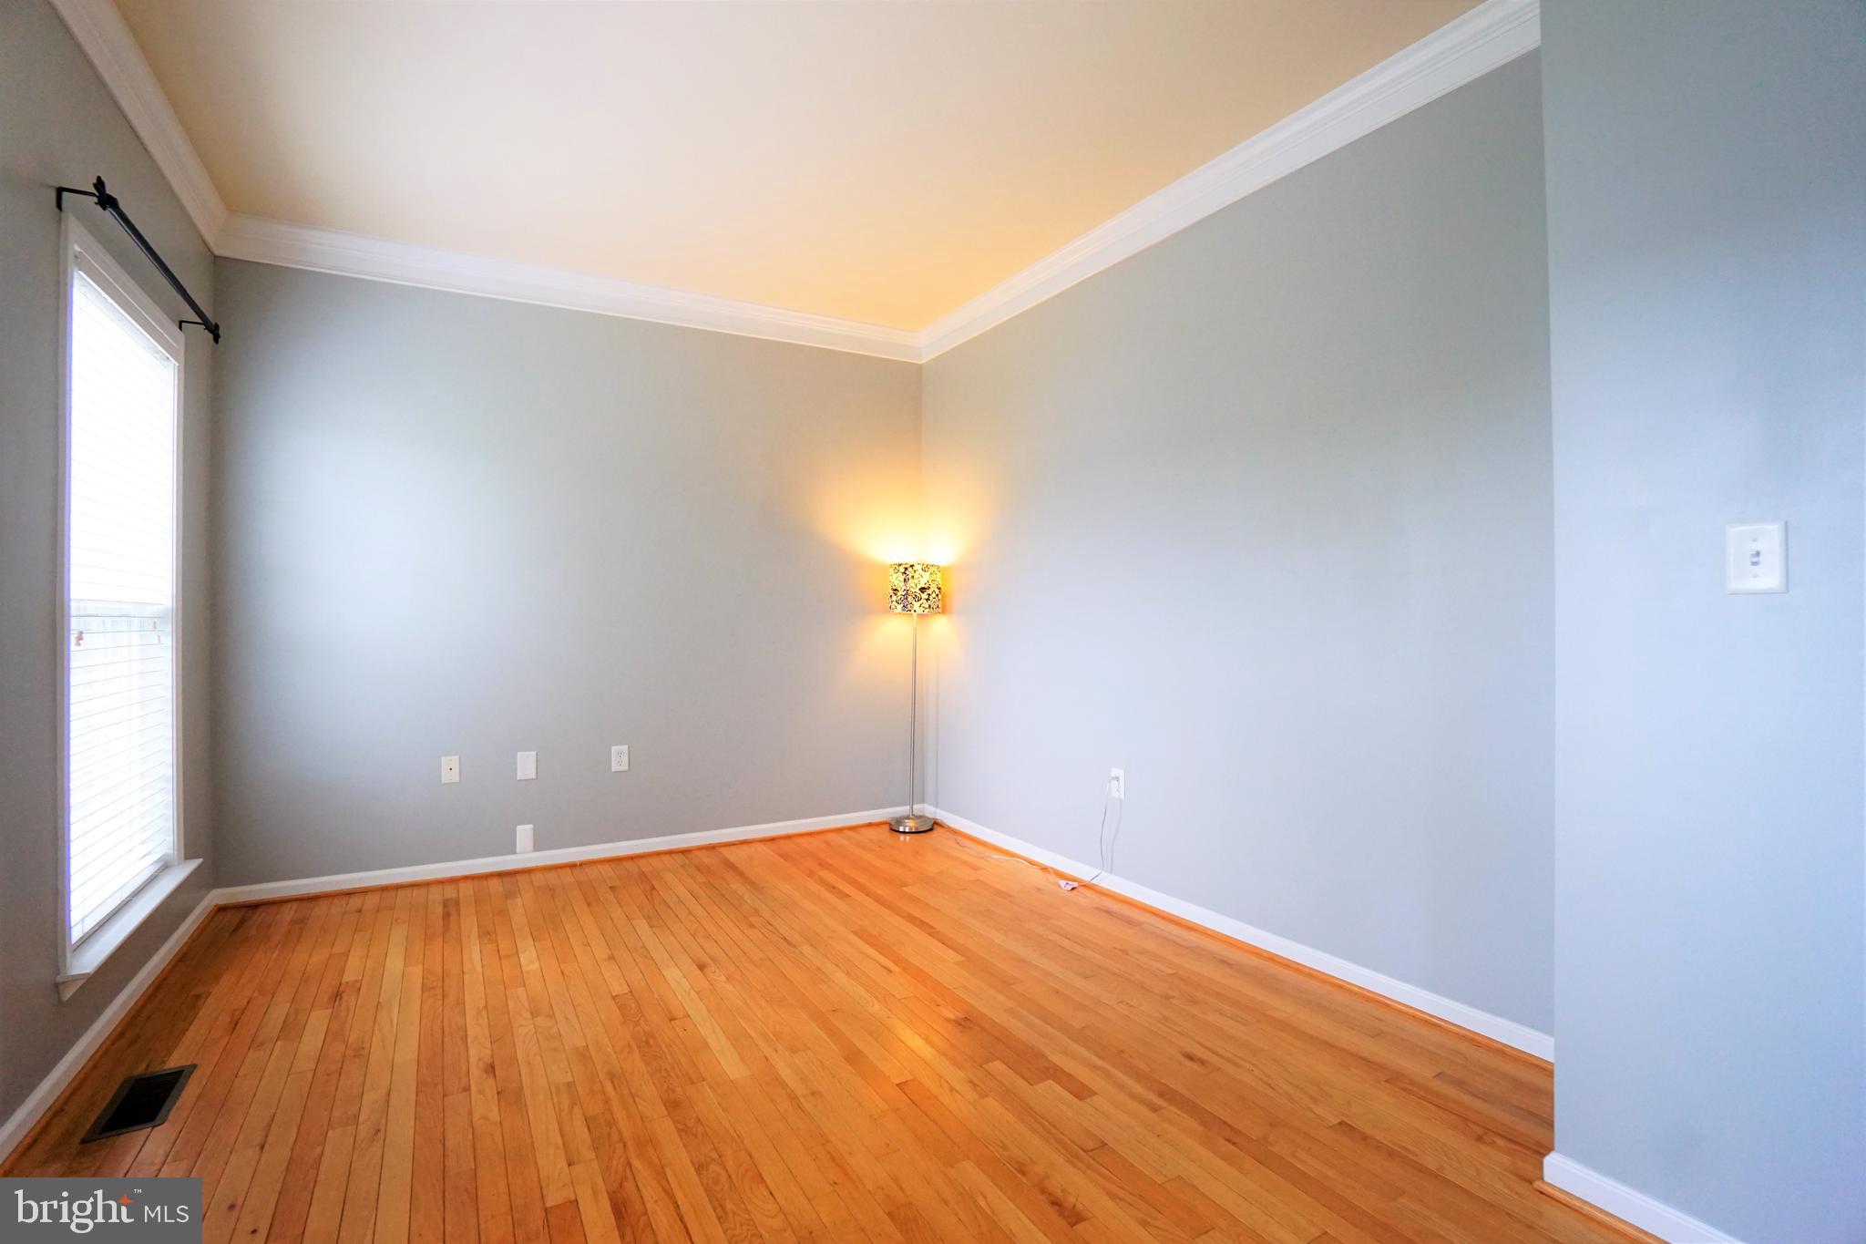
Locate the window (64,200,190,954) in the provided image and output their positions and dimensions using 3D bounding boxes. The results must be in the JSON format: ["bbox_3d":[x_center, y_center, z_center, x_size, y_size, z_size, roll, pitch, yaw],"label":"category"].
[{"bbox_3d":[-2.324,-0.074,2.236,0.090,1.800,1.000,0,0,-32],"label":"window"}]

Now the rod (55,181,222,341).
[{"bbox_3d":[-2.296,-1.020,2.312,0.100,0.100,1.190,0,0,-32],"label":"rod"}]

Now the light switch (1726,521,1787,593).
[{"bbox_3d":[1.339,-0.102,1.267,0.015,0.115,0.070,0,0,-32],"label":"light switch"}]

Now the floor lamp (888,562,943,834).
[{"bbox_3d":[-0.103,0.400,4.210,0.283,1.425,0.283,0,0,0],"label":"floor lamp"}]

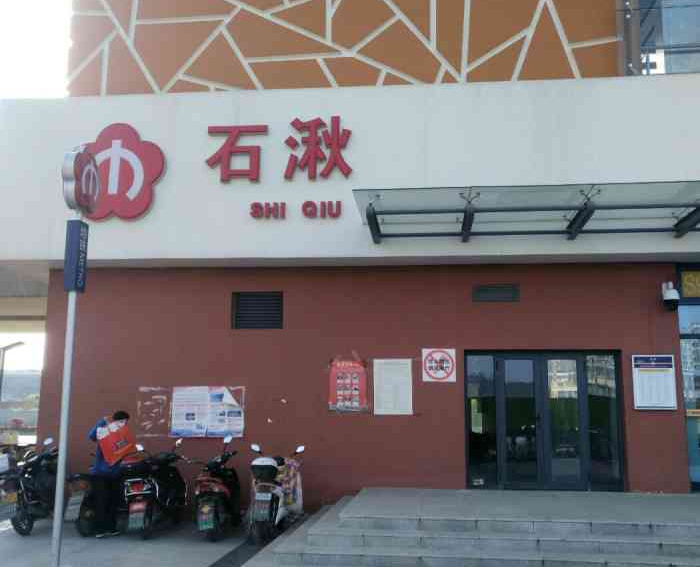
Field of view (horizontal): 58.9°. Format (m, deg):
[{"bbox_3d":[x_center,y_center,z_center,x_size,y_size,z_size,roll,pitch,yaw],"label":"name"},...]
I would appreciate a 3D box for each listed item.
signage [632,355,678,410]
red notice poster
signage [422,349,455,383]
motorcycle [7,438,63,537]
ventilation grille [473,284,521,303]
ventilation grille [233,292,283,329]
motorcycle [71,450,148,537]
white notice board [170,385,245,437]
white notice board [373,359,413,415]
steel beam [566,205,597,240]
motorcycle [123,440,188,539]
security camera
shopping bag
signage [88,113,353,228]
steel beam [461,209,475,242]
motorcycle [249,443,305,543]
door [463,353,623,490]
[{"bbox_3d":[4.642,1.509,9.452,0.630,0.810,0.040,-1,-12,7],"label":"signage"},{"bbox_3d":[-0.016,1.650,9.982,0.600,0.830,0.020,-1,-12,7],"label":"red notice poster"},{"bbox_3d":[1.420,1.303,9.890,0.520,0.510,0.020,-1,-12,7],"label":"signage"},{"bbox_3d":[-4.400,2.890,8.850,0.640,1.140,1.620,2,-11,-4],"label":"motorcycle"},{"bbox_3d":[2.369,0.162,10.027,0.760,0.310,0.060,-1,-11,6],"label":"ventilation grille"},{"bbox_3d":[-1.555,0.454,10.424,0.870,0.630,0.080,-1,-11,6],"label":"ventilation grille"},{"bbox_3d":[-3.542,2.963,9.109,0.740,1.200,1.750,-2,-12,11],"label":"motorcycle"},{"bbox_3d":[-2.334,2.113,10.193,1.200,0.840,0.030,-1,-11,6],"label":"white notice board"},{"bbox_3d":[0.679,1.650,9.902,0.610,0.870,0.020,-1,-12,7],"label":"white notice board"},{"bbox_3d":[3.324,-0.900,8.845,0.130,0.170,1.250,-1,-15,7],"label":"steel beam"},{"bbox_3d":[-2.823,2.935,8.926,0.740,1.200,1.750,1,-12,-1],"label":"motorcycle"},{"bbox_3d":[4.945,0.192,9.536,0.270,0.440,0.360,-1,-11,6],"label":"security camera"},{"bbox_3d":[-3.203,2.218,8.541,0.450,0.500,0.160,-21,-14,-18],"label":"shopping bag"},{"bbox_3d":[-2.214,-1.860,10.207,4.550,1.750,0.120,-1,-11,6],"label":"signage"},{"bbox_3d":[1.719,-0.875,9.015,0.130,0.170,1.250,-1,-15,7],"label":"steel beam"},{"bbox_3d":[-1.090,2.890,8.700,0.680,1.150,1.620,-1,-11,7],"label":"motorcycle"},{"bbox_3d":[3.033,2.126,9.619,2.400,2.100,0.120,-1,-12,7],"label":"door"}]

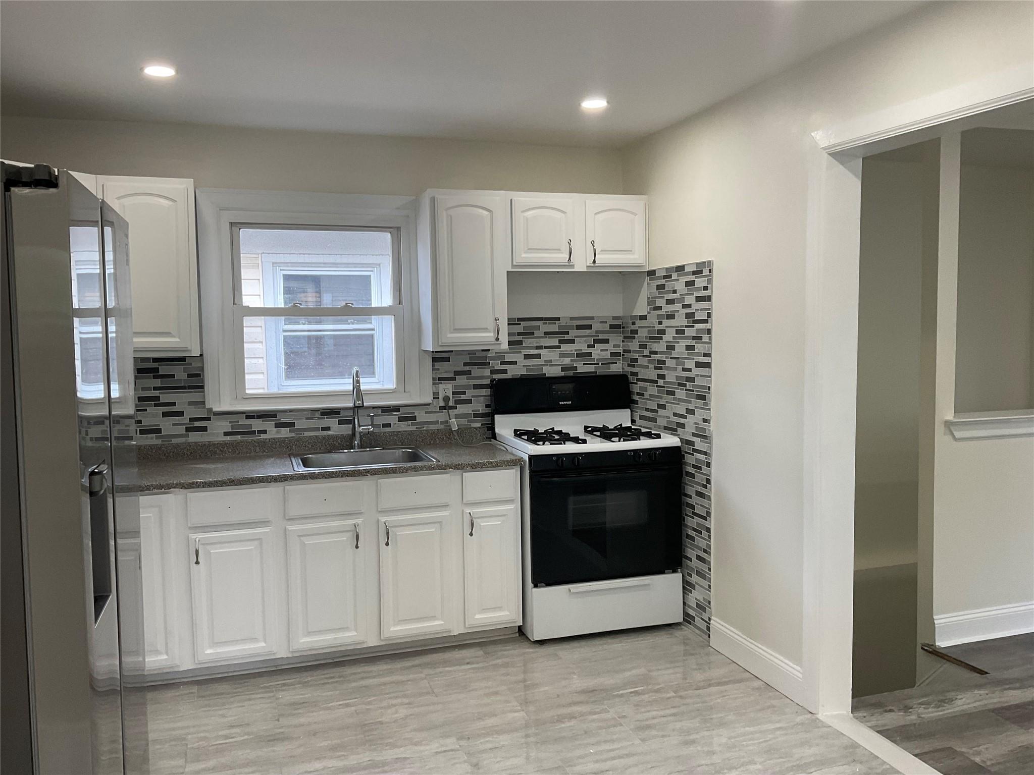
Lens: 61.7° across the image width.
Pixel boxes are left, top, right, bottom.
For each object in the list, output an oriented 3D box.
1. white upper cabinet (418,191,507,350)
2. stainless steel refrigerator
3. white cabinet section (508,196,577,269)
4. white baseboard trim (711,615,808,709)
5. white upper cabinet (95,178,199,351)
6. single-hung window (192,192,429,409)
[{"bbox_3d":[-0.273,-0.568,4.302,0.381,0.762,0.325,-2,4,-17],"label":"white upper cabinet"},{"bbox_3d":[-1.338,0.448,1.966,0.800,1.760,0.910,-2,4,-17],"label":"stainless steel refrigerator"},{"bbox_3d":[0.087,-0.776,4.417,0.363,0.362,0.327,-2,4,-18],"label":"white cabinet section"},{"bbox_3d":[0.989,1.123,3.590,0.018,0.140,0.686,-2,4,-17],"label":"white baseboard trim"},{"bbox_3d":[-1.631,-0.526,3.875,0.386,0.768,0.325,-2,4,-17],"label":"white upper cabinet"},{"bbox_3d":[-0.978,-0.423,4.270,1.078,1.039,0.100,-2,4,-17],"label":"single-hung window"}]

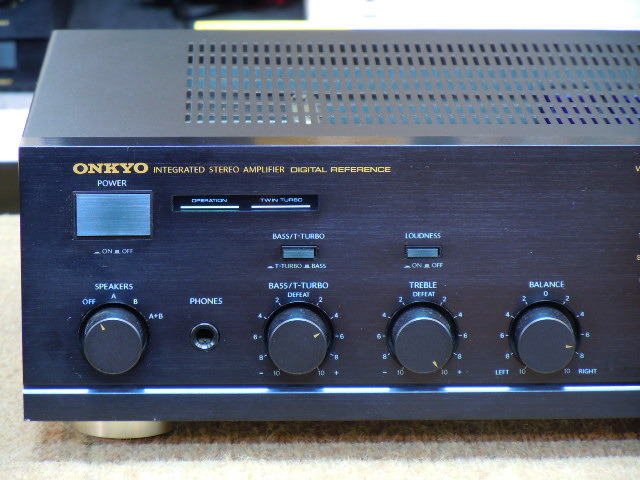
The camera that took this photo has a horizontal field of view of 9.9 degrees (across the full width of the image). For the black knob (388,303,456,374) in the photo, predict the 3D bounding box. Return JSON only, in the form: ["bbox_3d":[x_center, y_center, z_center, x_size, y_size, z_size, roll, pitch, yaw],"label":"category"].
[{"bbox_3d":[0.041,0.040,1.472,0.026,0.026,0.017,0,13,-1],"label":"black knob"}]

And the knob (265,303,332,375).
[{"bbox_3d":[-0.008,0.040,1.470,0.026,0.026,0.017,0,13,-1],"label":"knob"}]

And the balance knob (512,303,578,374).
[{"bbox_3d":[0.090,0.040,1.473,0.026,0.026,0.017,0,13,-1],"label":"balance knob"}]

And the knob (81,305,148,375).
[{"bbox_3d":[-0.082,0.041,1.469,0.026,0.026,0.017,0,13,-1],"label":"knob"}]

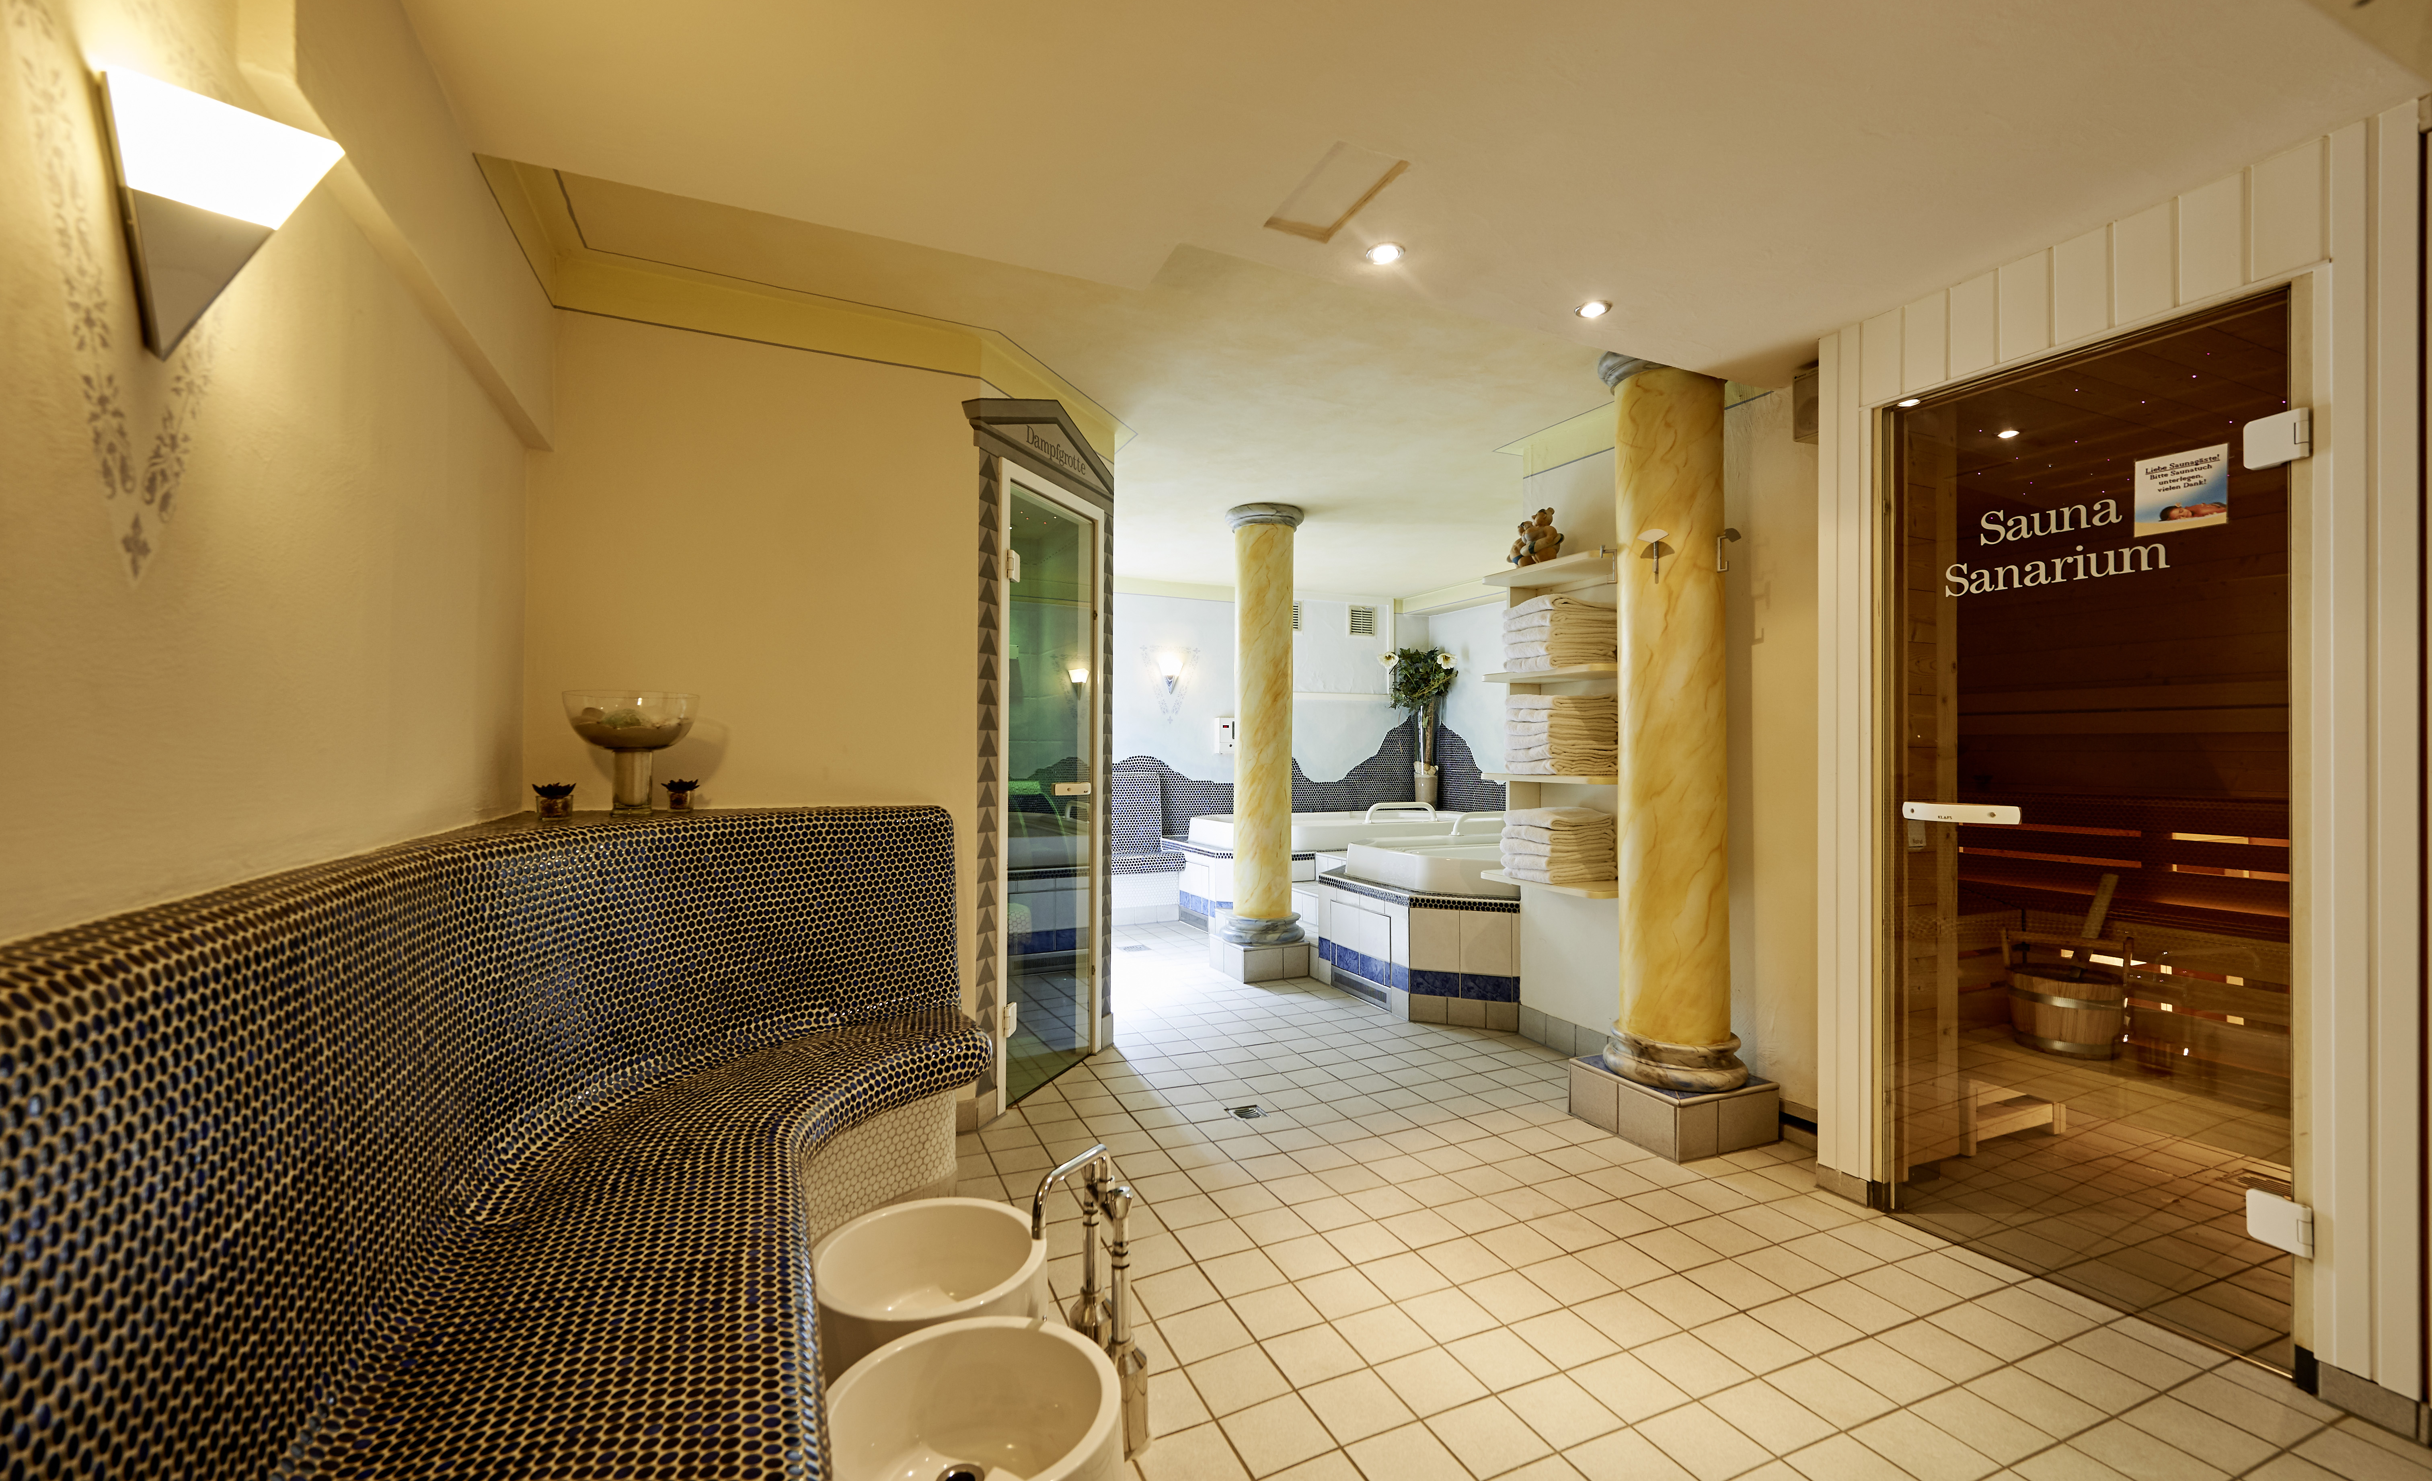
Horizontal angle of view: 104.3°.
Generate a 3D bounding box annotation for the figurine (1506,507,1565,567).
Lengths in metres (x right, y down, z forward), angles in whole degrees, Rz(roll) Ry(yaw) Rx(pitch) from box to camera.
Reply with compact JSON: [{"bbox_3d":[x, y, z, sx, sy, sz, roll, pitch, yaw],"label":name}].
[{"bbox_3d":[1.167,-0.728,3.458,0.185,0.225,0.145,0,-1,-24],"label":"figurine"}]

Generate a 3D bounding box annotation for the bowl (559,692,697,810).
[{"bbox_3d":[-1.396,0.032,2.270,0.283,0.285,0.283,0,-1,-30],"label":"bowl"}]

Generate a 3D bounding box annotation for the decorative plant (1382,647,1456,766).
[{"bbox_3d":[1.575,-0.244,7.323,0.590,0.910,0.500,0,-1,18],"label":"decorative plant"}]

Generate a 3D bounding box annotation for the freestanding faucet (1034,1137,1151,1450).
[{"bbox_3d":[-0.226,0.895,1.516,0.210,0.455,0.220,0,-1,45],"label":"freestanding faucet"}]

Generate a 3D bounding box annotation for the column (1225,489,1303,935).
[{"bbox_3d":[0.246,-0.071,4.801,0.400,2.150,0.400,0,-1,0],"label":"column"}]

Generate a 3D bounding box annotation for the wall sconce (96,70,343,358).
[{"bbox_3d":[-1.015,-0.517,0.999,0.160,0.245,0.165,0,-1,-24],"label":"wall sconce"}]

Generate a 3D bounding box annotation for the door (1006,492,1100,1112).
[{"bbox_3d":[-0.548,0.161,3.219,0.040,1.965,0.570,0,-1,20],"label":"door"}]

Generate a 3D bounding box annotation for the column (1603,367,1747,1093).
[{"bbox_3d":[1.367,-0.087,2.821,0.390,2.145,0.390,0,-1,-24],"label":"column"}]

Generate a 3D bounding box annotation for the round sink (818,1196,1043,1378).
[{"bbox_3d":[-0.478,0.994,1.590,0.375,0.260,0.375,0,-1,-24],"label":"round sink"}]

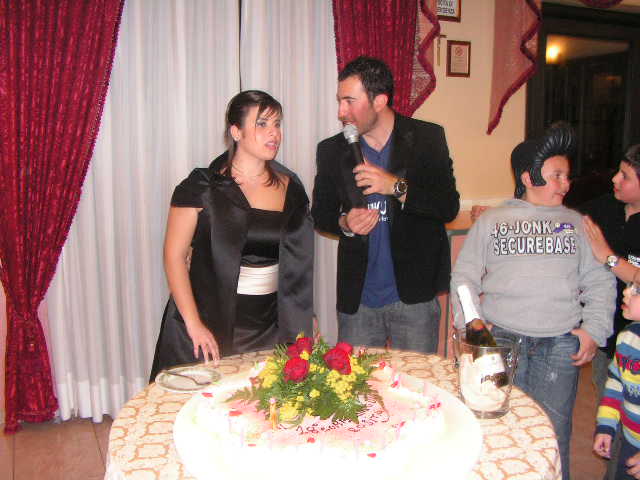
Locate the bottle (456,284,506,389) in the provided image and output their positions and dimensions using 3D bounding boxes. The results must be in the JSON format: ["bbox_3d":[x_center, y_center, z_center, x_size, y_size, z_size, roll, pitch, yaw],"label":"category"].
[{"bbox_3d":[0.427,0.273,1.792,0.086,0.300,0.086,-17,8,8],"label":"bottle"}]

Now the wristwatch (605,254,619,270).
[{"bbox_3d":[0.965,0.074,2.200,0.038,0.050,0.045,30,6,23],"label":"wristwatch"}]

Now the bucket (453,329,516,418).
[{"bbox_3d":[0.440,0.357,1.810,0.172,0.206,0.168,0,9,0],"label":"bucket"}]

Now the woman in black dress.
[{"bbox_3d":[-0.295,0.337,2.328,0.520,1.670,0.420,-4,9,-23],"label":"woman in black dress"}]

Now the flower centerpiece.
[{"bbox_3d":[-0.036,0.341,1.671,0.370,0.160,0.300,0,9,0],"label":"flower centerpiece"}]

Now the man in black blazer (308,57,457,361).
[{"bbox_3d":[0.235,0.256,2.427,0.540,1.800,0.420,1,9,7],"label":"man in black blazer"}]

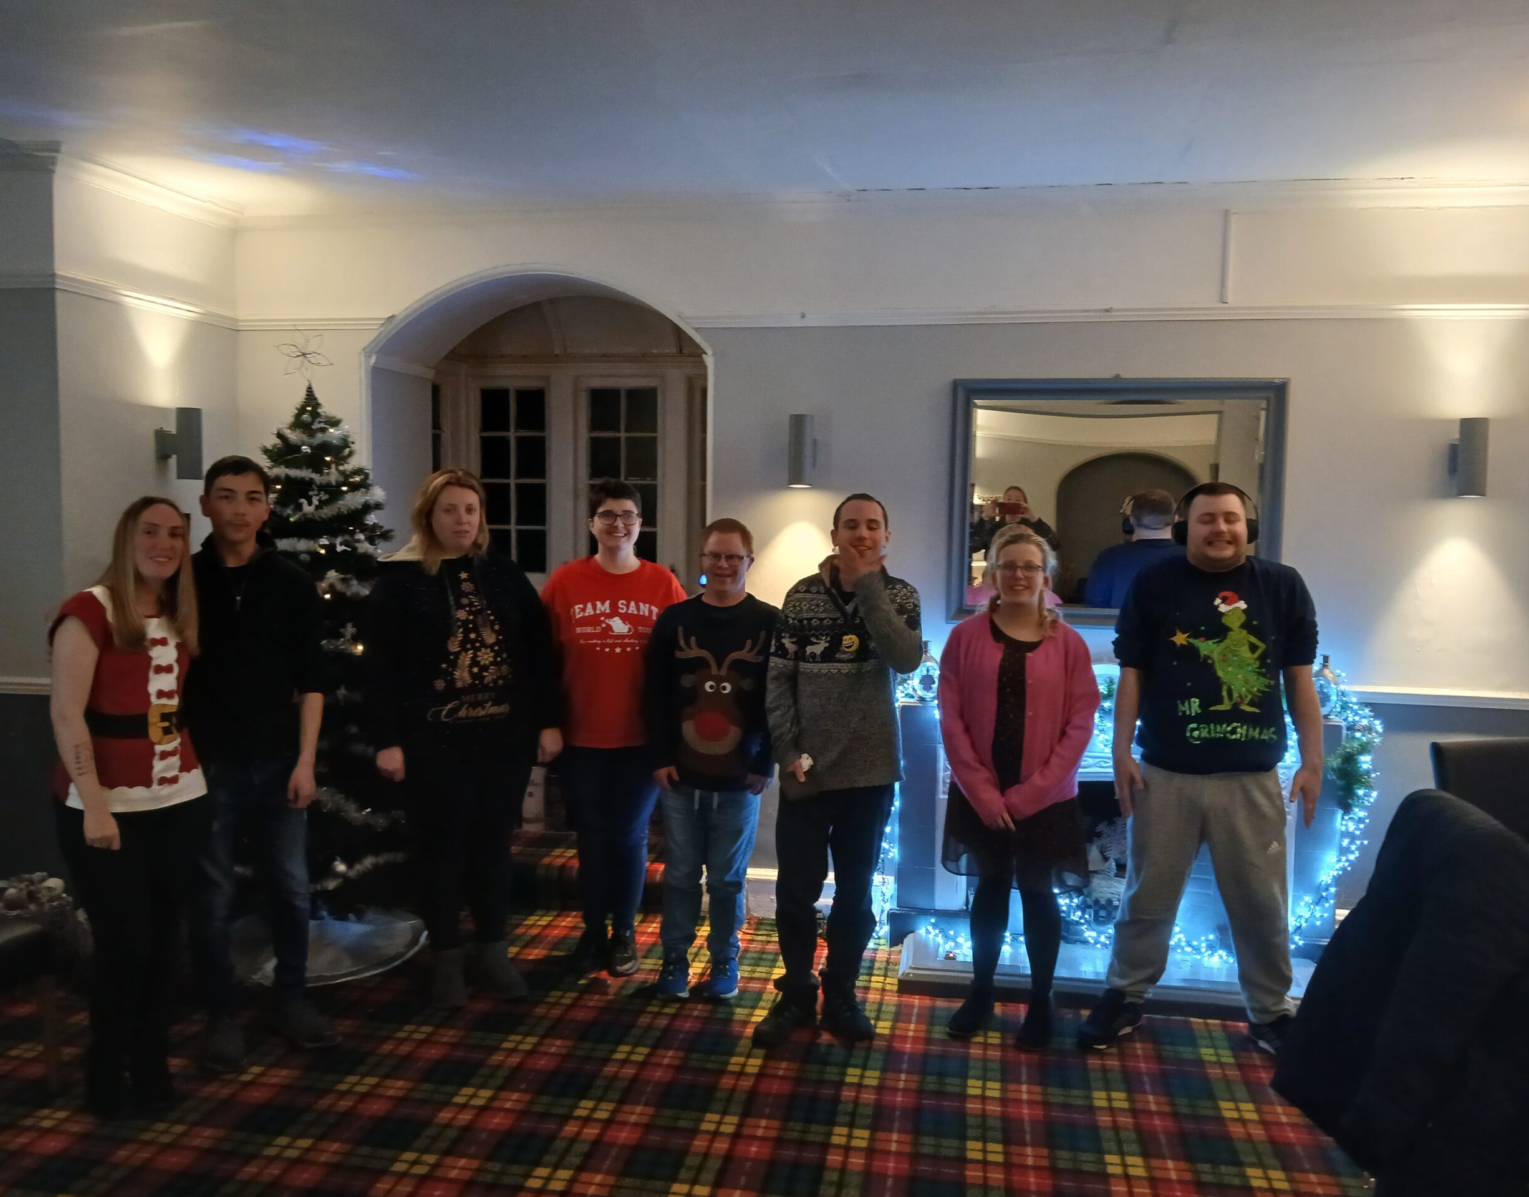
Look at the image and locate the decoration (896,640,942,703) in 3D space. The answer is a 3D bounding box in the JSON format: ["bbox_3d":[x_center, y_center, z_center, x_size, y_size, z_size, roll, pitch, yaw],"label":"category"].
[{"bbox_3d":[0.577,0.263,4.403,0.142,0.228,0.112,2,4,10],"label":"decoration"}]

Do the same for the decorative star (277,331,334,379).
[{"bbox_3d":[-1.528,-0.815,3.986,0.200,0.180,0.090,0,4,-11],"label":"decorative star"}]

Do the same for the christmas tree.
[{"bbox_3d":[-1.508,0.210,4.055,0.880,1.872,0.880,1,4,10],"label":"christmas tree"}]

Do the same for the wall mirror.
[{"bbox_3d":[1.197,-0.323,4.109,1.110,0.850,0.060,1,4,10],"label":"wall mirror"}]

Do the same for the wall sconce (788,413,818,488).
[{"bbox_3d":[0.142,-0.553,4.515,0.091,0.268,0.152,2,4,10],"label":"wall sconce"}]

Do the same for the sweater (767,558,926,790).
[{"bbox_3d":[0.225,0.221,3.401,0.455,0.640,0.310,1,4,6],"label":"sweater"}]

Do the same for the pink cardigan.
[{"bbox_3d":[0.782,0.371,3.702,0.497,0.655,0.335,2,4,10],"label":"pink cardigan"}]

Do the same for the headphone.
[{"bbox_3d":[1.280,-0.239,3.405,0.225,0.190,0.090,2,4,17],"label":"headphone"}]

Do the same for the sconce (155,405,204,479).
[{"bbox_3d":[-2.201,-0.584,4.538,0.152,0.268,0.091,2,4,10],"label":"sconce"}]

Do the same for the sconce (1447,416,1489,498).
[{"bbox_3d":[2.266,-0.454,3.862,0.085,0.250,0.140,1,4,10],"label":"sconce"}]

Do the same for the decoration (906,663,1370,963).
[{"bbox_3d":[1.334,0.702,4.206,1.573,1.056,0.426,2,4,10],"label":"decoration"}]

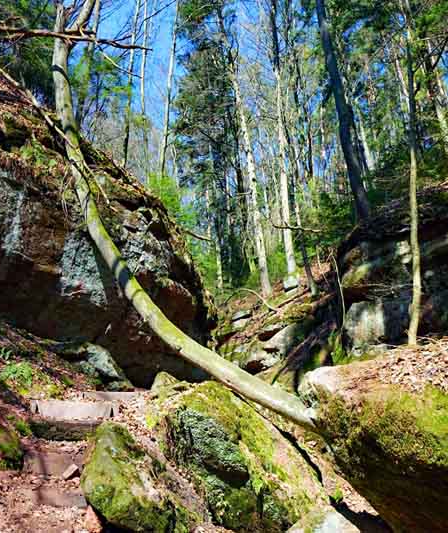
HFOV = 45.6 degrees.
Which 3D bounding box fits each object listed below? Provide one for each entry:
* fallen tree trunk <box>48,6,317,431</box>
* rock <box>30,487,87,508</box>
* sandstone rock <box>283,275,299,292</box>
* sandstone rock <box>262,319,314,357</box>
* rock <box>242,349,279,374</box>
[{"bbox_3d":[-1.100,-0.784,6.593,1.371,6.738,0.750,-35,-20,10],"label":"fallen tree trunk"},{"bbox_3d":[-1.474,2.058,4.750,0.474,0.182,0.300,1,-14,0],"label":"rock"},{"bbox_3d":[1.899,0.485,15.225,0.434,0.400,0.450,-1,-14,7],"label":"sandstone rock"},{"bbox_3d":[1.264,1.392,10.450,0.968,0.693,0.900,-1,-14,7],"label":"sandstone rock"},{"bbox_3d":[0.685,1.782,10.000,0.641,0.453,0.600,0,-14,4],"label":"rock"}]

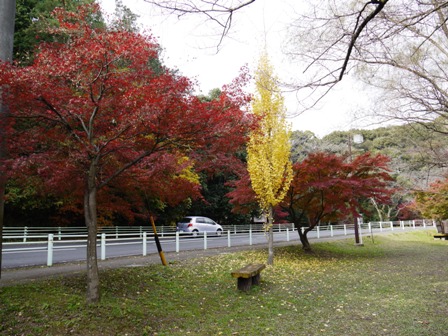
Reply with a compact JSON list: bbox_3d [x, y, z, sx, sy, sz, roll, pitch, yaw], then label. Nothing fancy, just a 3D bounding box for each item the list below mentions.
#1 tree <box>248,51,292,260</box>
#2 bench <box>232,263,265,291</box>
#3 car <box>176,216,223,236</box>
[{"bbox_3d":[1.573,-0.506,12.894,1.600,7.633,1.600,-1,-8,0],"label":"tree"},{"bbox_3d":[0.639,2.561,8.507,0.420,0.390,1.650,-4,-8,18],"label":"bench"},{"bbox_3d":[-1.800,4.620,28.400,1.690,1.520,3.750,-9,-11,44],"label":"car"}]

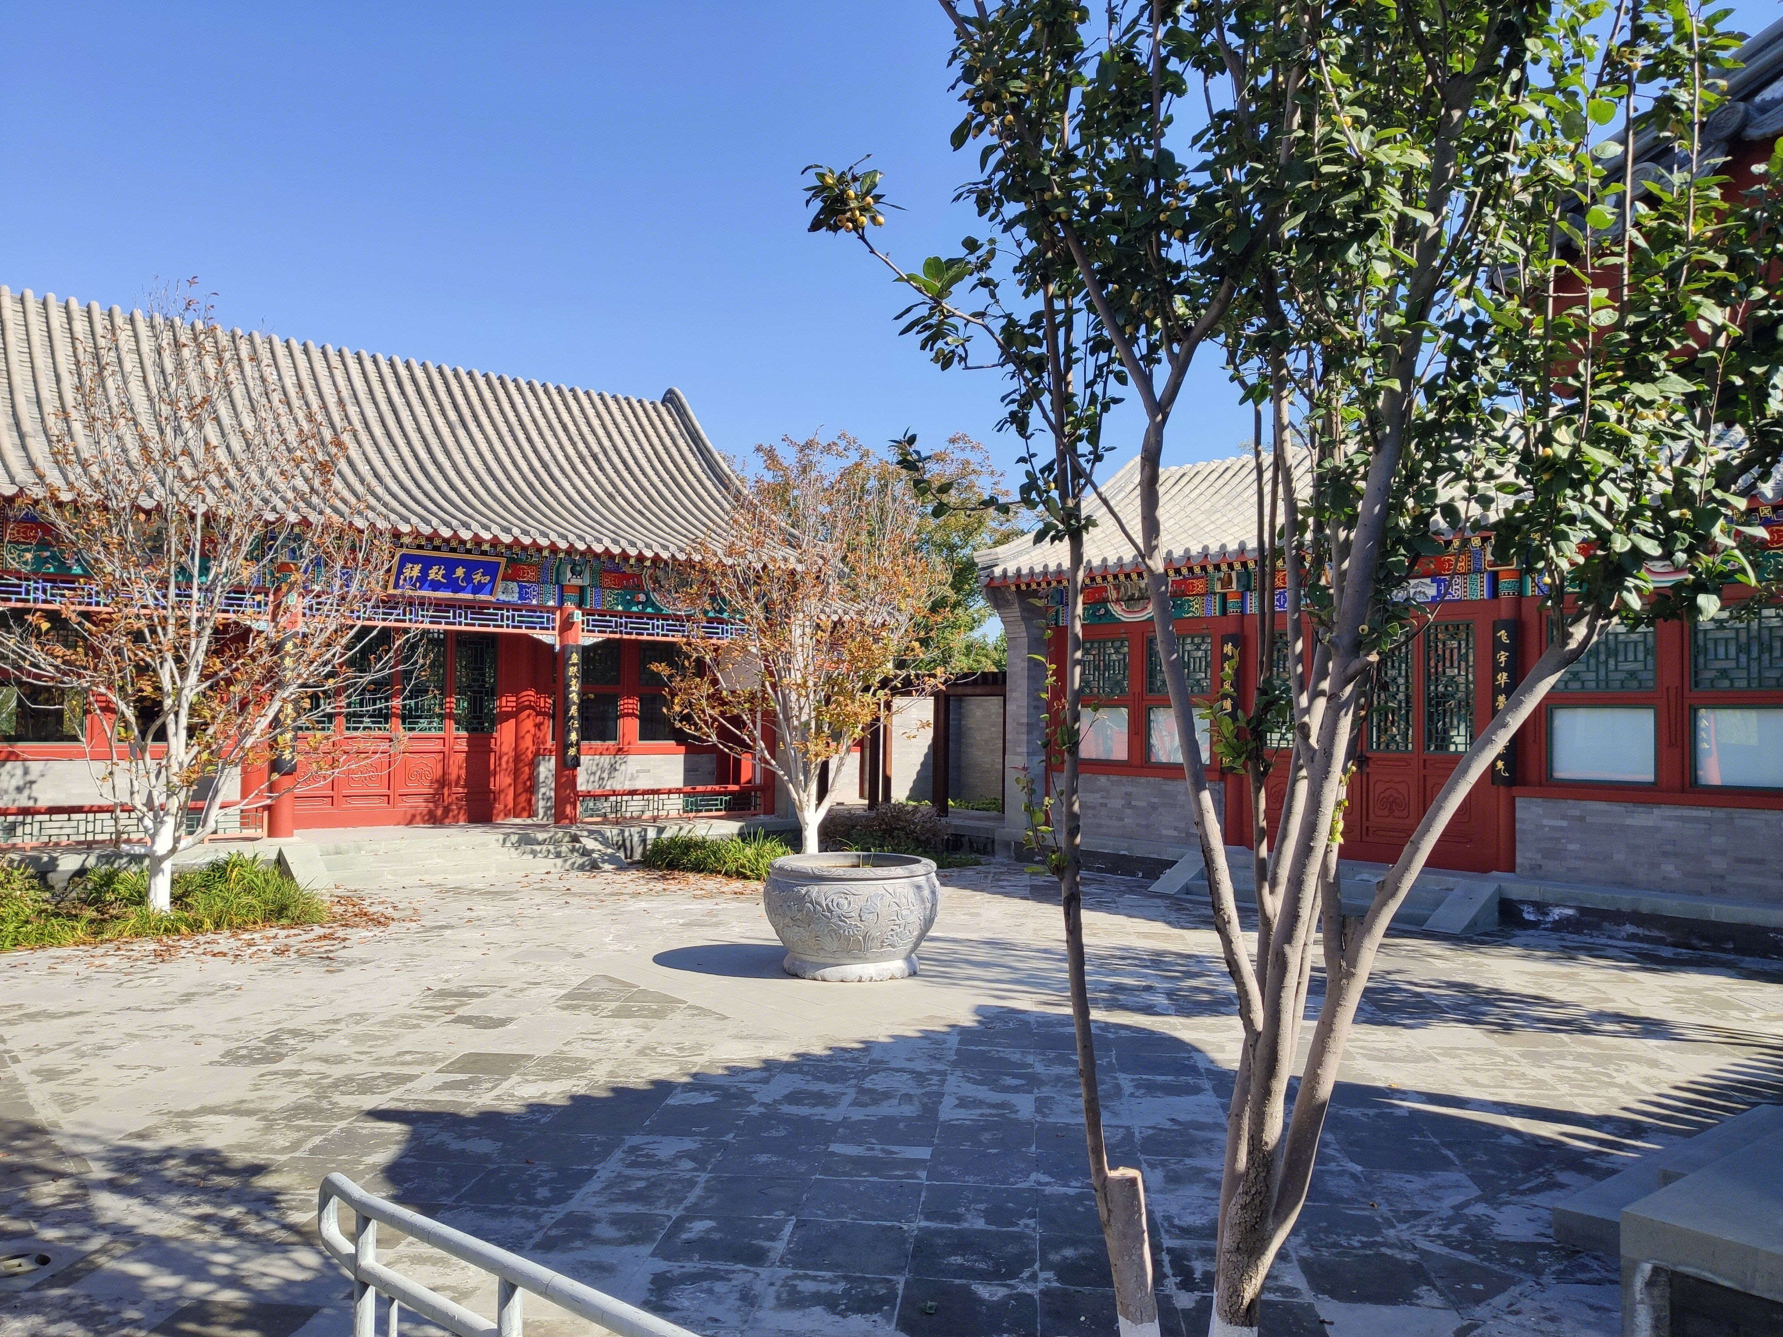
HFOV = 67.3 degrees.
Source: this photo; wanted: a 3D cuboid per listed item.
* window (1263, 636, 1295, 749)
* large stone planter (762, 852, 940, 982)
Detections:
[{"bbox_3d":[4.480,0.232,15.367,0.070,1.361,0.542,2,-3,-39],"label":"window"},{"bbox_3d":[-0.287,1.846,10.030,1.317,0.794,1.317,1,-2,0],"label":"large stone planter"}]

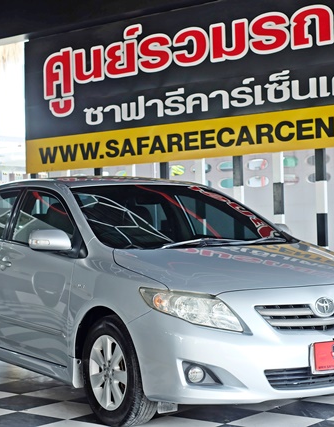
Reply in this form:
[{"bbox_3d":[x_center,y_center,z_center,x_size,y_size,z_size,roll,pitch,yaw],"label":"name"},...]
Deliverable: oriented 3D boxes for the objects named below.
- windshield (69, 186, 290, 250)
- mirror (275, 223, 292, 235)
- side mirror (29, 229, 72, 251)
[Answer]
[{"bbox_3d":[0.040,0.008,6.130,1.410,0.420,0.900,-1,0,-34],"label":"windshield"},{"bbox_3d":[0.821,0.139,6.610,0.230,0.135,0.150,-1,0,-34],"label":"mirror"},{"bbox_3d":[-0.693,0.156,5.583,0.230,0.135,0.150,-1,0,-34],"label":"side mirror"}]

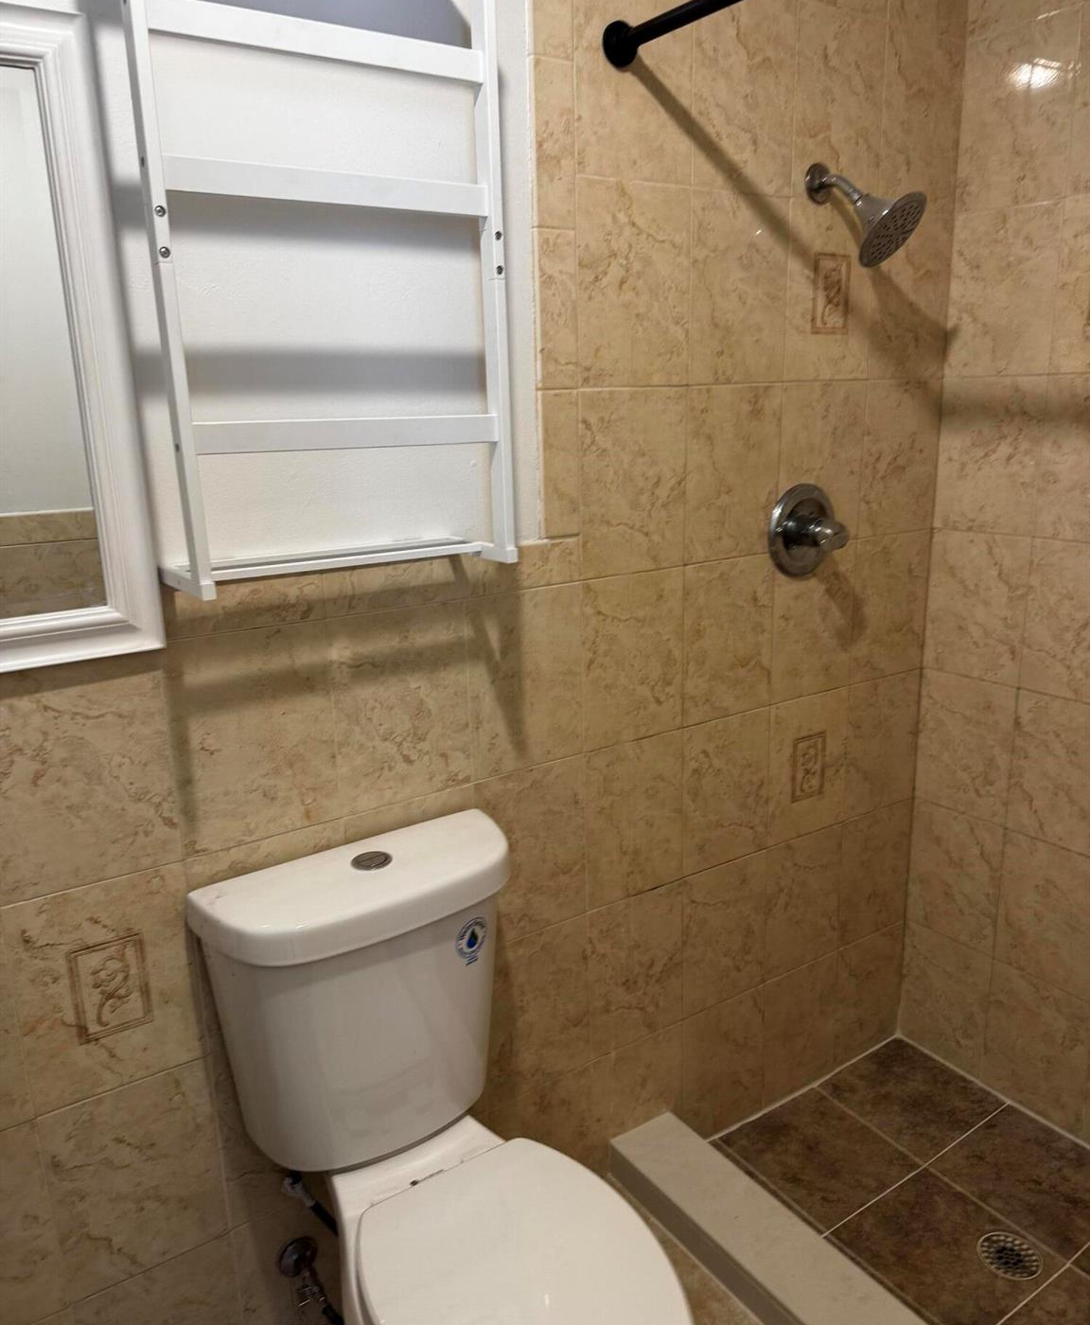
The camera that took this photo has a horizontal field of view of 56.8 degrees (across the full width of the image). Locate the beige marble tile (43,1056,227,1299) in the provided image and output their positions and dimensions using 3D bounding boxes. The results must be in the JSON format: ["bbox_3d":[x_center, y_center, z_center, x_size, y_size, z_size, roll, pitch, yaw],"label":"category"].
[{"bbox_3d":[-0.576,0.729,1.426,0.223,0.305,0.010,-11,17,-32],"label":"beige marble tile"}]

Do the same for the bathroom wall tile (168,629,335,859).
[{"bbox_3d":[-0.411,0.105,1.411,0.224,0.304,0.010,-11,18,-32],"label":"bathroom wall tile"}]

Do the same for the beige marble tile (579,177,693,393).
[{"bbox_3d":[0.143,-0.607,1.629,0.227,0.307,0.012,-11,17,-32],"label":"beige marble tile"}]

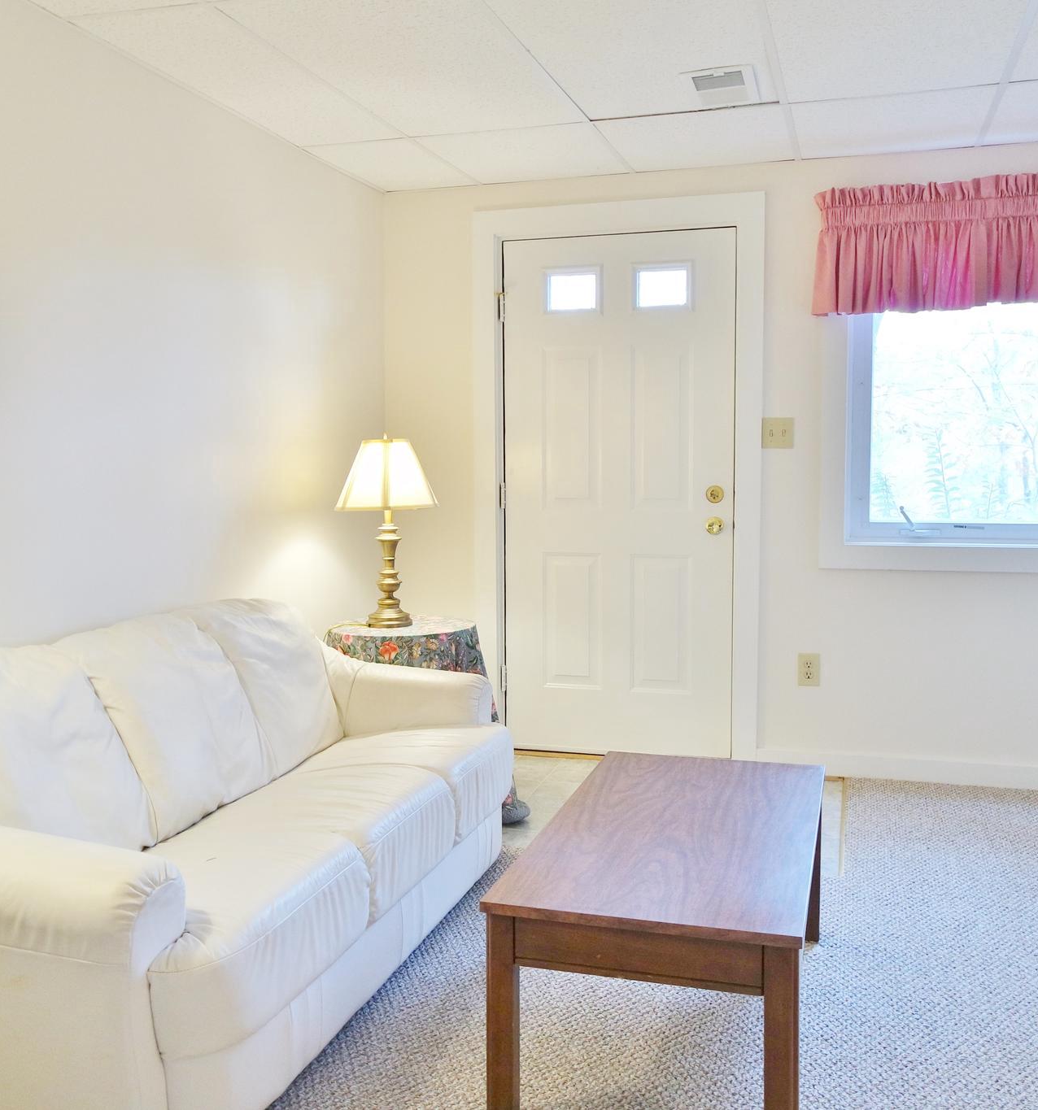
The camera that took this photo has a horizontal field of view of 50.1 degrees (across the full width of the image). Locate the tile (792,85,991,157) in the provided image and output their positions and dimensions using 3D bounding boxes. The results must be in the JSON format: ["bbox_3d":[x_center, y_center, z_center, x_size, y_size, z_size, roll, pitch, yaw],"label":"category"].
[{"bbox_3d":[1.200,-1.401,3.599,0.598,0.018,0.708,1,6,17],"label":"tile"}]

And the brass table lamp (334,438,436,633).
[{"bbox_3d":[-0.442,-0.085,3.761,0.335,0.648,0.335,0,6,0],"label":"brass table lamp"}]

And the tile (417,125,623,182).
[{"bbox_3d":[0.032,-1.427,3.949,0.598,0.018,0.708,1,6,17],"label":"tile"}]

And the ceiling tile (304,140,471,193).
[{"bbox_3d":[-0.452,-1.440,4.105,0.401,0.020,0.710,1,6,17],"label":"ceiling tile"}]

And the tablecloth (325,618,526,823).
[{"bbox_3d":[-0.353,0.558,3.819,0.740,0.645,0.700,0,6,0],"label":"tablecloth"}]

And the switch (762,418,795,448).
[{"bbox_3d":[0.966,-0.453,4.138,0.115,0.114,0.013,1,6,17],"label":"switch"}]

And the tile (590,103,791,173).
[{"bbox_3d":[0.616,-1.414,3.774,0.598,0.018,0.708,1,6,17],"label":"tile"}]

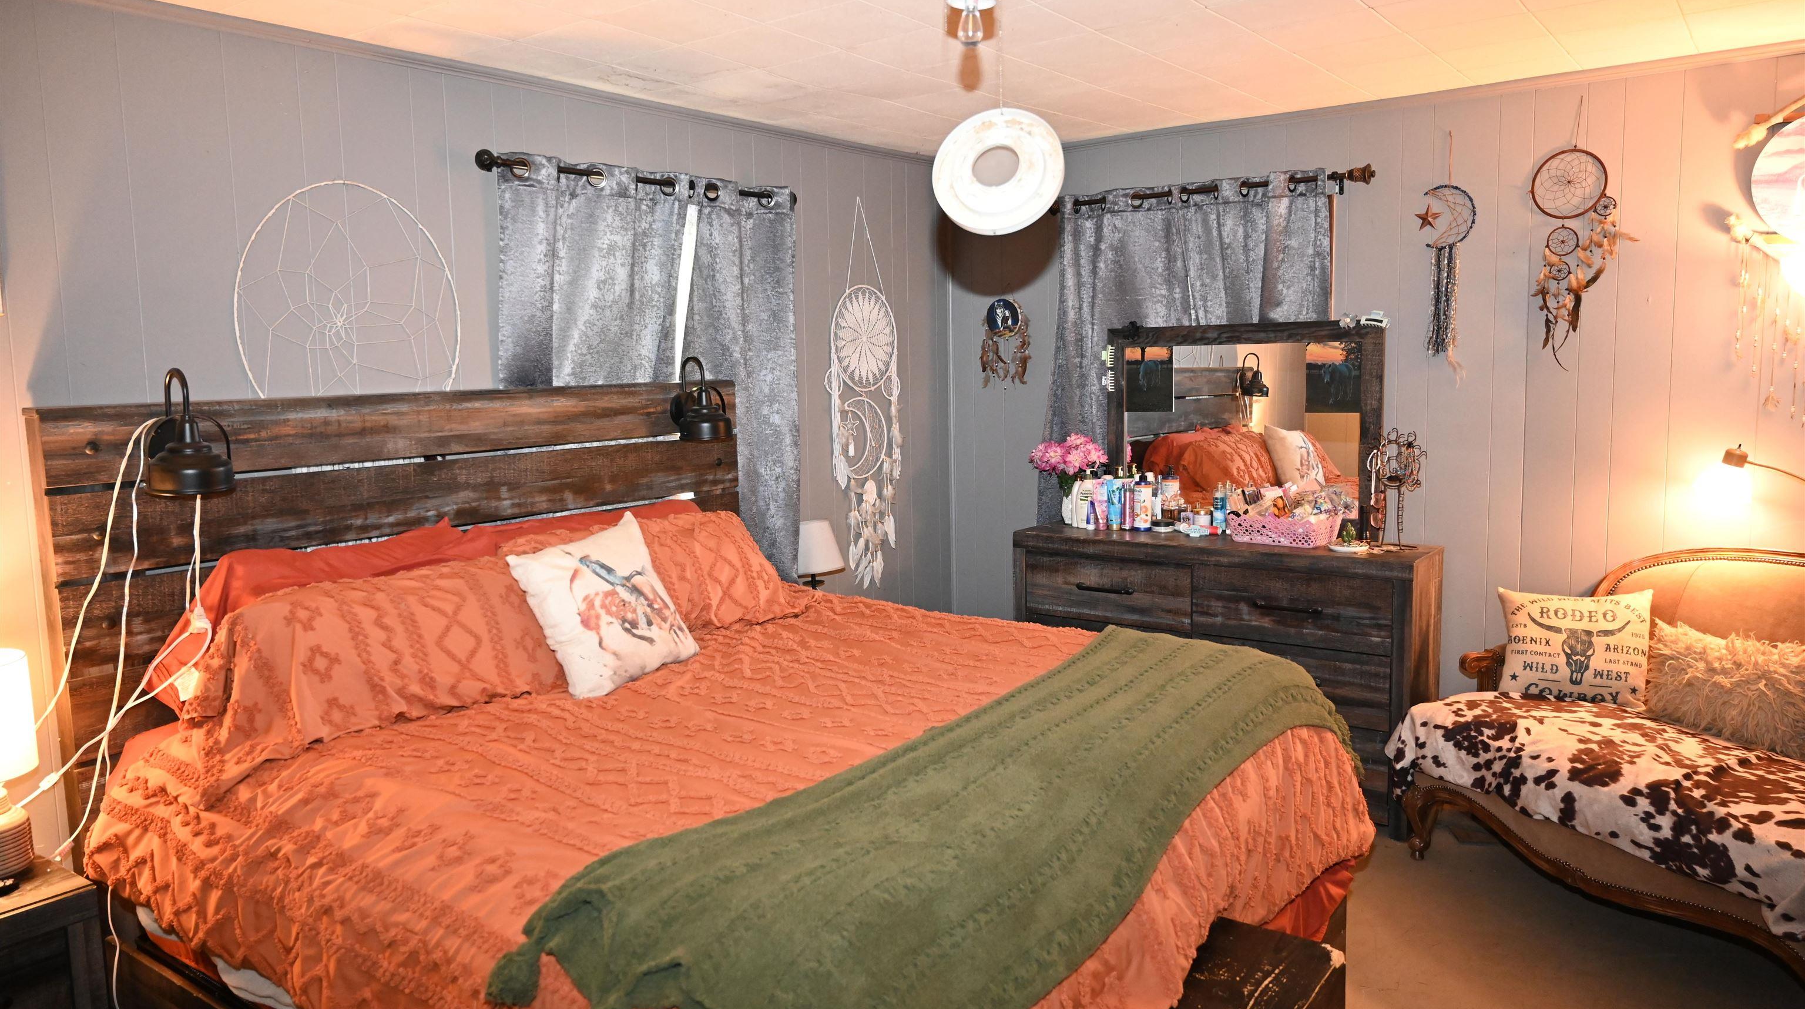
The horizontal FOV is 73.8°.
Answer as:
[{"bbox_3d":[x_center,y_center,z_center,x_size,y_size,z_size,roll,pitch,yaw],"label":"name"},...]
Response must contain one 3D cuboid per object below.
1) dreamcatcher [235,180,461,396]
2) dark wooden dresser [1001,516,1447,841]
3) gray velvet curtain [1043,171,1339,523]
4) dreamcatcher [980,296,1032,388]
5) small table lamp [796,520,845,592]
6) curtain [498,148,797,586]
[{"bbox_3d":[-1.417,-0.503,3.116,0.025,0.642,0.607,4,8,37],"label":"dreamcatcher"},{"bbox_3d":[1.149,0.586,4.433,1.479,0.920,0.414,4,8,37],"label":"dark wooden dresser"},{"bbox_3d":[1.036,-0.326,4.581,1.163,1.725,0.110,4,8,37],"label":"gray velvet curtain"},{"bbox_3d":[0.426,-0.684,5.070,0.253,0.381,0.040,4,8,37],"label":"dreamcatcher"},{"bbox_3d":[-0.321,0.286,4.415,0.226,0.441,0.226,4,8,37],"label":"small table lamp"},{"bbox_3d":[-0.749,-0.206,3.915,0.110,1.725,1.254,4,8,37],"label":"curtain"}]

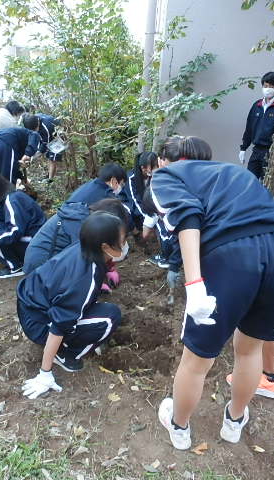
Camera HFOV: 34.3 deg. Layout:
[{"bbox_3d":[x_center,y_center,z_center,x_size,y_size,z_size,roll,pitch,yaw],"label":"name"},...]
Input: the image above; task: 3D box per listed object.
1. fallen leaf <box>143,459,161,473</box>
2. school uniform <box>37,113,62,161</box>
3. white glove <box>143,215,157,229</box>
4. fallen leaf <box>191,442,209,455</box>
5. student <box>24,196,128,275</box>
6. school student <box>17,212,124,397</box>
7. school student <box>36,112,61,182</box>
[{"bbox_3d":[0.064,0.868,1.698,0.062,0.022,0.050,-5,21,-27],"label":"fallen leaf"},{"bbox_3d":[-1.249,-1.447,6.197,0.500,0.700,0.420,1,19,-11],"label":"school uniform"},{"bbox_3d":[0.108,-0.145,3.555,0.120,0.100,0.100,-10,23,-34],"label":"white glove"},{"bbox_3d":[0.263,0.856,1.816,0.070,0.025,0.050,-6,21,-25],"label":"fallen leaf"},{"bbox_3d":[-0.382,0.094,2.806,0.700,0.770,0.500,-1,19,-11],"label":"student"},{"bbox_3d":[-0.321,0.262,2.237,0.640,0.820,0.500,-1,19,-12],"label":"school student"},{"bbox_3d":[-1.280,-1.307,6.245,0.580,1.020,0.440,1,19,-11],"label":"school student"}]

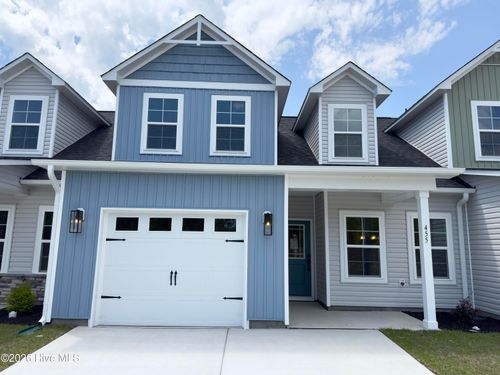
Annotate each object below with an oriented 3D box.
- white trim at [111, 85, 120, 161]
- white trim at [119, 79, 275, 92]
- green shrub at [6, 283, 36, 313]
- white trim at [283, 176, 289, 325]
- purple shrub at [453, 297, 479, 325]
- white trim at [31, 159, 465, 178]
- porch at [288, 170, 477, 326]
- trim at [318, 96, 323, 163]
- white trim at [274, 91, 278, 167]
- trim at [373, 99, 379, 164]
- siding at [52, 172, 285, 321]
[{"bbox_3d":[-3.586,-1.730,9.365,0.073,2.093,0.080,1,-9,-2],"label":"white trim"},{"bbox_3d":[-1.417,-2.819,9.553,4.250,0.191,0.050,1,-9,-2],"label":"white trim"},{"bbox_3d":[-4.978,2.387,7.554,0.540,0.595,0.560,1,-9,-2],"label":"green shrub"},{"bbox_3d":[0.707,1.168,6.711,0.071,2.859,0.080,1,-9,-2],"label":"white trim"},{"bbox_3d":[4.672,2.614,7.490,0.540,0.480,0.520,1,-9,-2],"label":"purple shrub"},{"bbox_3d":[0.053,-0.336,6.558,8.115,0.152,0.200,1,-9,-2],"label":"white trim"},{"bbox_3d":[2.417,1.298,7.508,3.510,3.020,2.350,1,-9,-2],"label":"porch"},{"bbox_3d":[1.947,-1.572,9.596,0.073,1.922,0.080,1,-9,-2],"label":"trim"},{"bbox_3d":[0.726,-1.628,9.509,0.077,2.102,0.080,1,-9,-2],"label":"white trim"},{"bbox_3d":[3.507,-1.578,9.654,0.069,1.972,0.080,1,-9,-2],"label":"trim"},{"bbox_3d":[-1.466,1.086,6.654,4.286,2.764,0.140,1,-9,-2],"label":"siding"}]

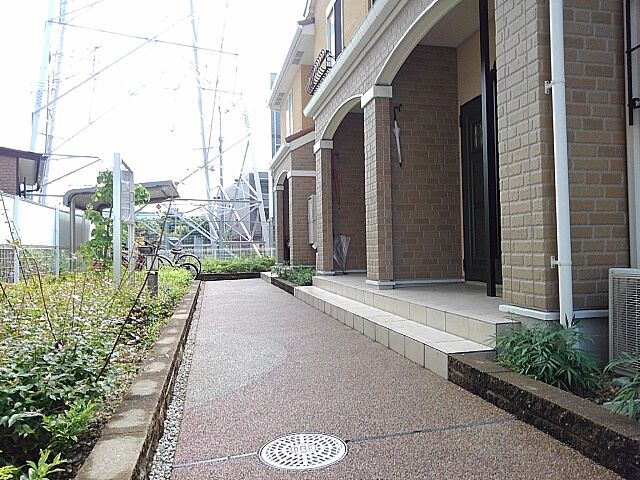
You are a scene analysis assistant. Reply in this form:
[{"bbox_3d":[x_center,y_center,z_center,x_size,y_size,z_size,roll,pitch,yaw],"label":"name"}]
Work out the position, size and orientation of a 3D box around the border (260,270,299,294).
[{"bbox_3d":[-0.894,0.901,9.880,0.166,0.142,4.966,-1,-1,-13],"label":"border"}]

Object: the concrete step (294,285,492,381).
[{"bbox_3d":[0.316,0.784,5.088,0.306,0.150,4.920,-1,-1,-13],"label":"concrete step"}]

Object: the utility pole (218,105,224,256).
[{"bbox_3d":[-7.817,-4.612,36.804,0.360,12.435,0.360,-1,-1,-13],"label":"utility pole"}]

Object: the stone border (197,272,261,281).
[{"bbox_3d":[-2.366,0.964,12.050,1.671,0.154,0.169,-1,-1,-13],"label":"stone border"}]

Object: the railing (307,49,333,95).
[{"bbox_3d":[0.032,-3.403,9.388,0.239,0.347,1.386,-1,-1,-13],"label":"railing"}]

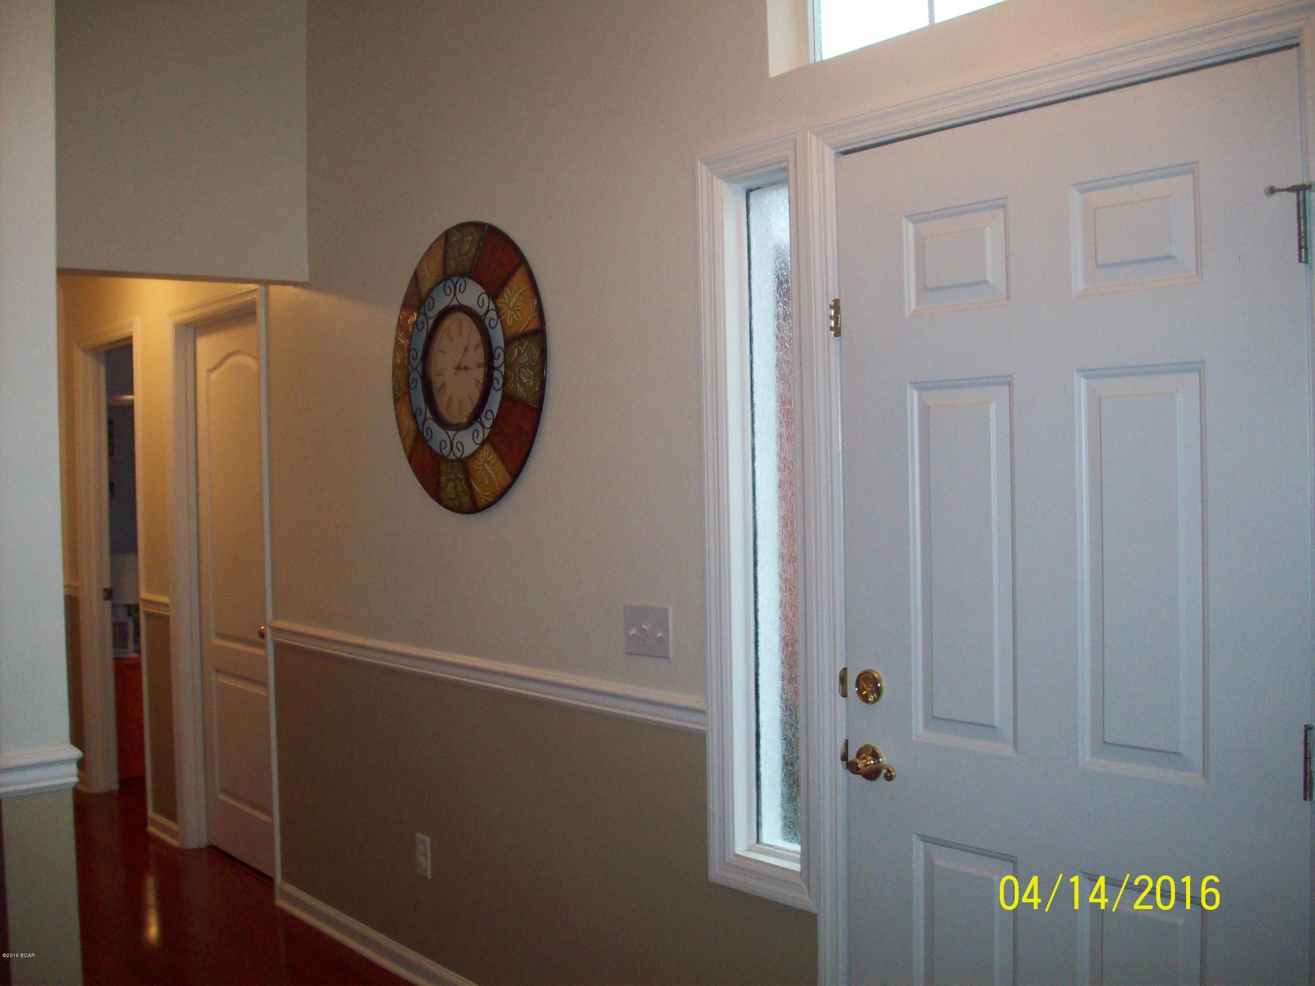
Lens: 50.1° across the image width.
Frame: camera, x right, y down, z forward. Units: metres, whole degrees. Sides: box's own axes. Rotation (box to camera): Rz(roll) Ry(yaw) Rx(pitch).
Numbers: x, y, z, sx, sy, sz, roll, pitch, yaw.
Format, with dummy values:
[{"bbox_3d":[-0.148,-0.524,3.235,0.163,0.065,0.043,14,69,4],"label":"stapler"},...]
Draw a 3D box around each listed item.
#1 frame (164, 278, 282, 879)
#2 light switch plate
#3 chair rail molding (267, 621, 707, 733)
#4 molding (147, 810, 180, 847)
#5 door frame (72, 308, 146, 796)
[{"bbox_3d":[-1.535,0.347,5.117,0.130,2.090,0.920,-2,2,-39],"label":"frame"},{"bbox_3d":[-0.027,0.310,3.159,0.012,0.115,0.165,-2,2,-39],"label":"light switch plate"},{"bbox_3d":[-0.601,0.470,3.874,0.025,0.072,2.200,-2,2,-39],"label":"chair rail molding"},{"bbox_3d":[-1.977,1.352,5.632,0.020,0.086,0.370,-2,2,-39],"label":"molding"},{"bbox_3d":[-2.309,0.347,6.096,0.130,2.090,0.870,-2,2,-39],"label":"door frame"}]

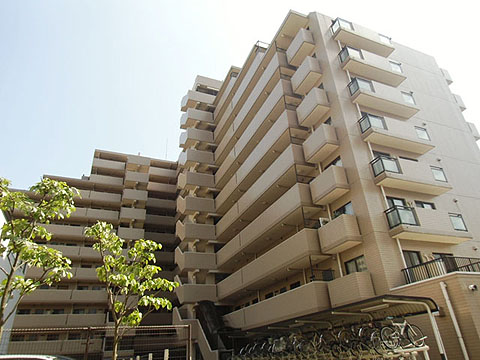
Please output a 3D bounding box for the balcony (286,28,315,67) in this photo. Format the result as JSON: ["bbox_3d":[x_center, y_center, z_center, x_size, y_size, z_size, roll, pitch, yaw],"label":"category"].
[{"bbox_3d":[4.282,-9.320,23.646,0.833,1.319,2.131,8,-31,-21],"label":"balcony"}]

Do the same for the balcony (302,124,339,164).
[{"bbox_3d":[4.881,-2.082,20.083,0.859,1.327,2.152,9,-31,-21],"label":"balcony"}]

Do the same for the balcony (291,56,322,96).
[{"bbox_3d":[4.573,-7.055,22.852,0.859,1.327,2.152,9,-31,-21],"label":"balcony"}]

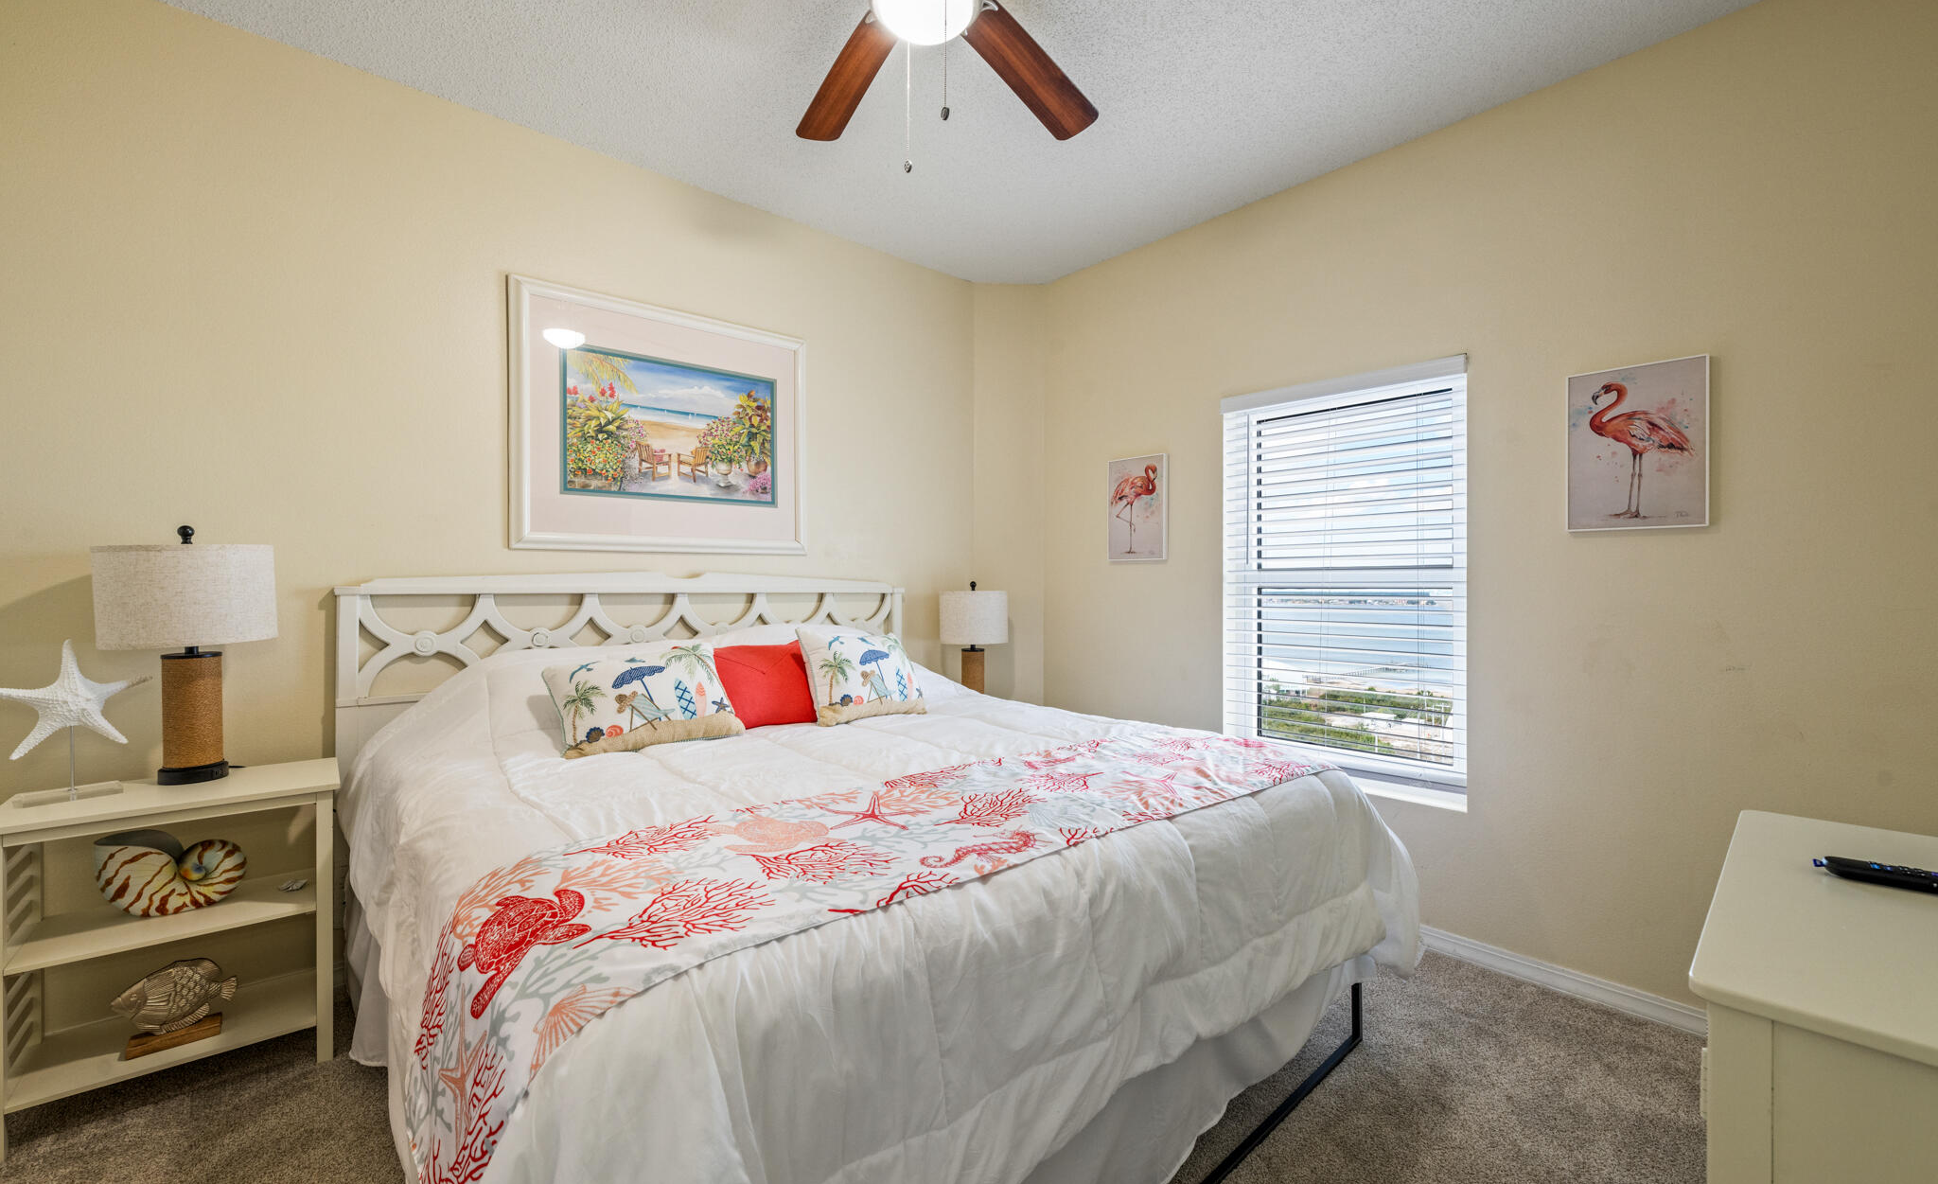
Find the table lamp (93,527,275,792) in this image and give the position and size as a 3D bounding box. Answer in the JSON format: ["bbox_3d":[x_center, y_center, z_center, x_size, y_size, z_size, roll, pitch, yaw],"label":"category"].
[{"bbox_3d":[-1.952,0.154,1.887,0.317,0.633,0.317,0,0,-40],"label":"table lamp"}]

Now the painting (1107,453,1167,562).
[{"bbox_3d":[0.758,-0.368,3.390,0.030,0.462,0.303,0,0,-43],"label":"painting"}]

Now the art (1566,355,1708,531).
[{"bbox_3d":[1.899,-0.408,2.148,0.030,0.462,0.303,0,0,-43],"label":"art"}]

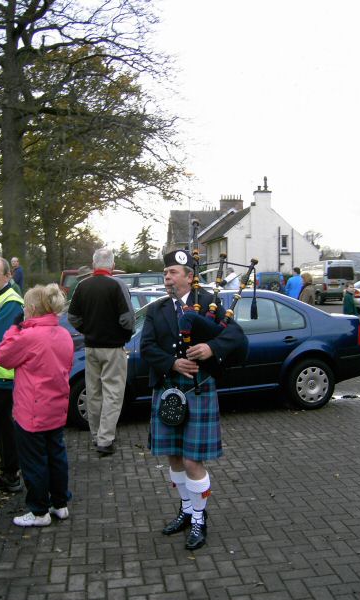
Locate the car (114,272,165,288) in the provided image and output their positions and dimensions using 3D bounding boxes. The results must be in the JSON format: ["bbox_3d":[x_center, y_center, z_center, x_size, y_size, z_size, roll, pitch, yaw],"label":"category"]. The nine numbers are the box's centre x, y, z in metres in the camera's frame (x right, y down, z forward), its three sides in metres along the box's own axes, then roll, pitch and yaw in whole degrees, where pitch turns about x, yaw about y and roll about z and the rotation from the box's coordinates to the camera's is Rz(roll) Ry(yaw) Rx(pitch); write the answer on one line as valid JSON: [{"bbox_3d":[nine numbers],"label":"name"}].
[{"bbox_3d":[-1.510,-0.100,21.600,4.500,1.720,1.780,-1,2,-10],"label":"car"}]

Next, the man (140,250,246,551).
[{"bbox_3d":[0.075,0.567,3.640,0.600,1.740,0.470,0,2,22],"label":"man"}]

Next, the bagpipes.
[{"bbox_3d":[0.215,0.040,3.550,0.480,1.030,0.420,0,2,22],"label":"bagpipes"}]

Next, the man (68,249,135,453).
[{"bbox_3d":[-0.727,0.475,5.650,0.600,1.860,0.380,-1,2,-10],"label":"man"}]

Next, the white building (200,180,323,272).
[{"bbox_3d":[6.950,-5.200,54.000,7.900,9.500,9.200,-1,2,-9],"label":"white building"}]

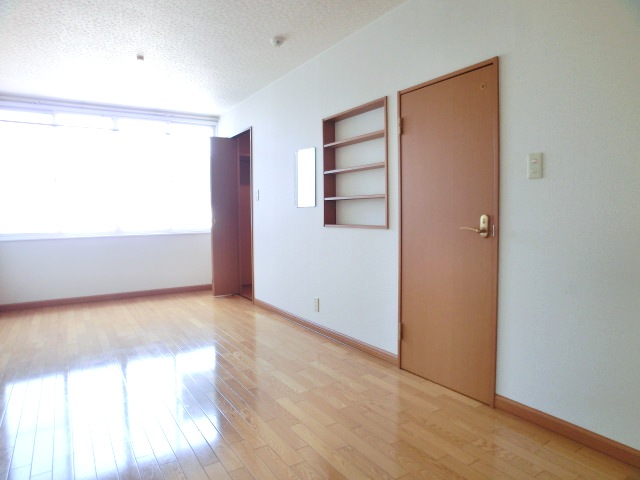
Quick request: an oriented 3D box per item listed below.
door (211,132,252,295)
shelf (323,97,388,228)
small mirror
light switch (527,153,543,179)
[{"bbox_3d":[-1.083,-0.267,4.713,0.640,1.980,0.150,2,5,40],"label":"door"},{"bbox_3d":[0.294,-0.546,3.011,0.123,0.905,0.766,-3,4,-35],"label":"shelf"},{"bbox_3d":[-0.140,-0.554,3.525,0.018,0.521,0.350,-3,4,-35],"label":"small mirror"},{"bbox_3d":[1.033,-0.354,1.859,0.013,0.122,0.072,-3,4,-35],"label":"light switch"}]

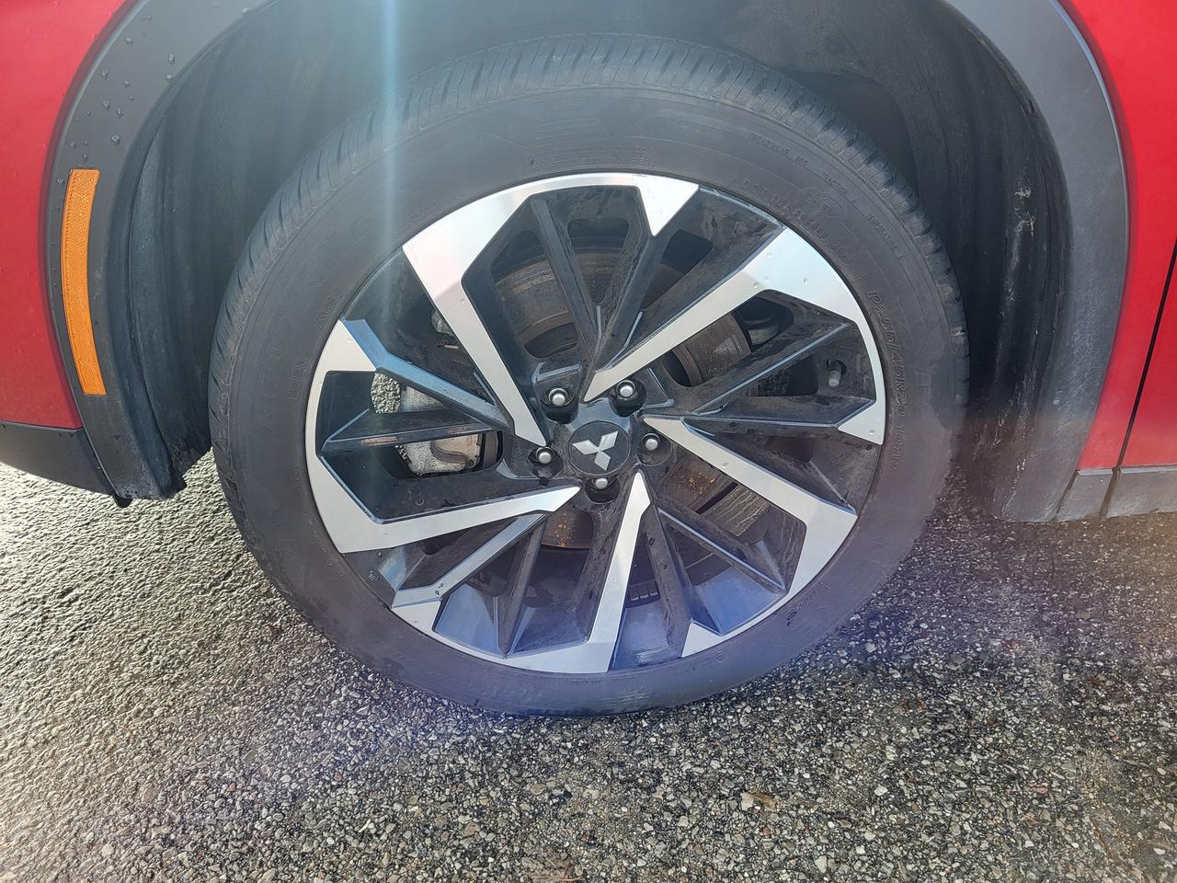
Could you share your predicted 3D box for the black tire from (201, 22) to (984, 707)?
[{"bbox_3d":[0.004,-0.035,0.942,0.735,0.732,0.255,-2,31,-4],"label":"black tire"}]

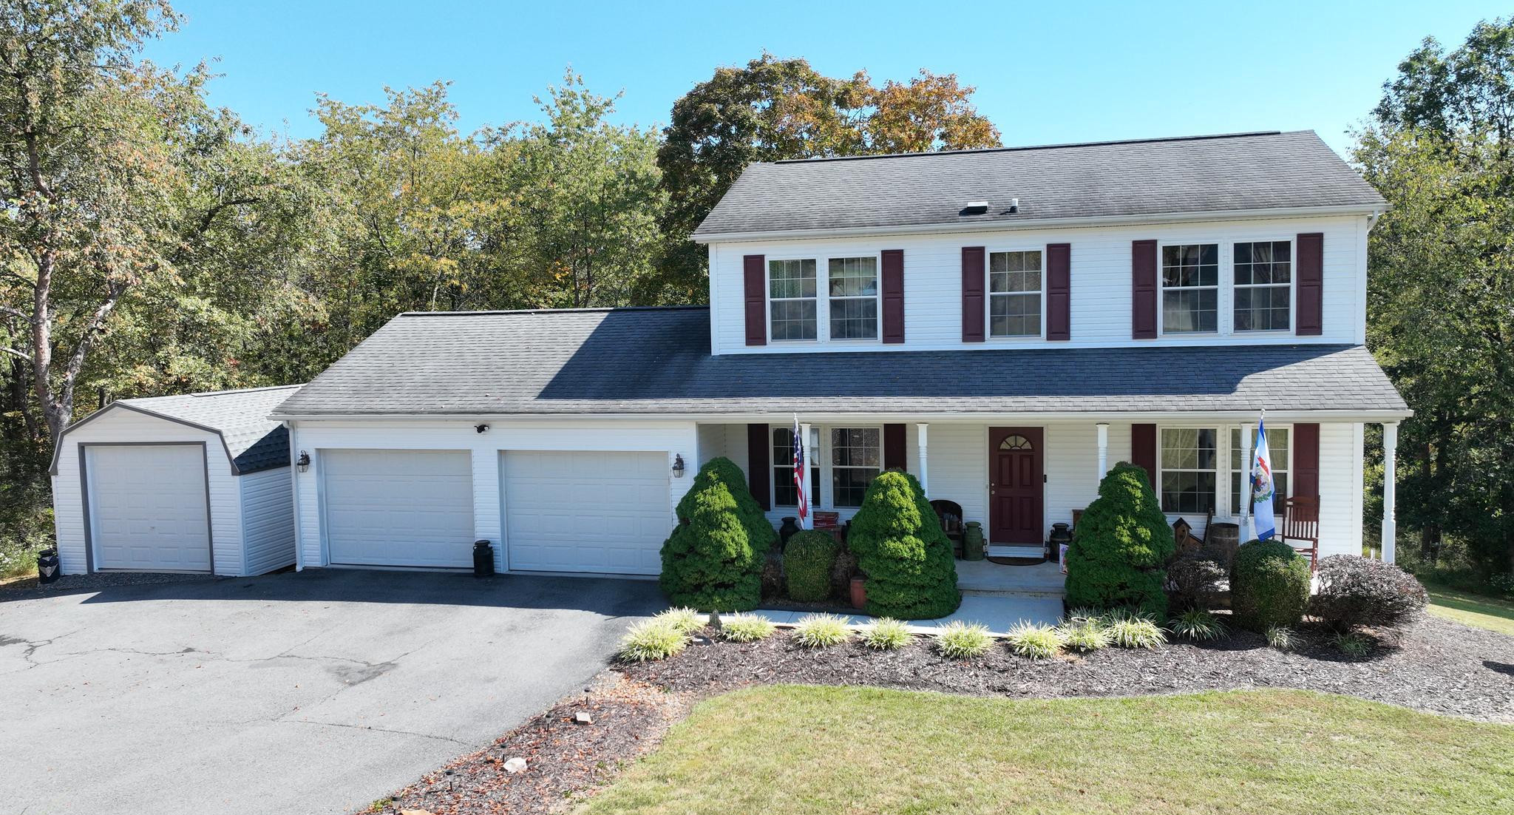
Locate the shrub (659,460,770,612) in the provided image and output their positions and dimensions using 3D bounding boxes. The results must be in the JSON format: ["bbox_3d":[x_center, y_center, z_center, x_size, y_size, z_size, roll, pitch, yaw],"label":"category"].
[{"bbox_3d":[-0.667,1.904,16.601,1.759,2.173,1.759,-1,3,0],"label":"shrub"}]

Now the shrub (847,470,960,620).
[{"bbox_3d":[2.212,1.961,15.828,1.680,2.043,1.680,0,4,14],"label":"shrub"}]

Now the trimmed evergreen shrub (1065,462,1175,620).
[{"bbox_3d":[5.249,1.893,15.164,1.503,2.225,1.503,0,4,14],"label":"trimmed evergreen shrub"}]

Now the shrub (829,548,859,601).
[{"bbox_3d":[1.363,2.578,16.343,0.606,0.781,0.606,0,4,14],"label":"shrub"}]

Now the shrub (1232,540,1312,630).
[{"bbox_3d":[7.213,2.446,14.706,0.998,1.224,0.998,0,4,14],"label":"shrub"}]

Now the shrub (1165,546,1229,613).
[{"bbox_3d":[6.349,2.509,15.137,0.991,1.038,0.991,0,4,14],"label":"shrub"}]

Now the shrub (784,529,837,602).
[{"bbox_3d":[0.887,2.436,16.401,0.905,1.075,0.905,0,4,14],"label":"shrub"}]

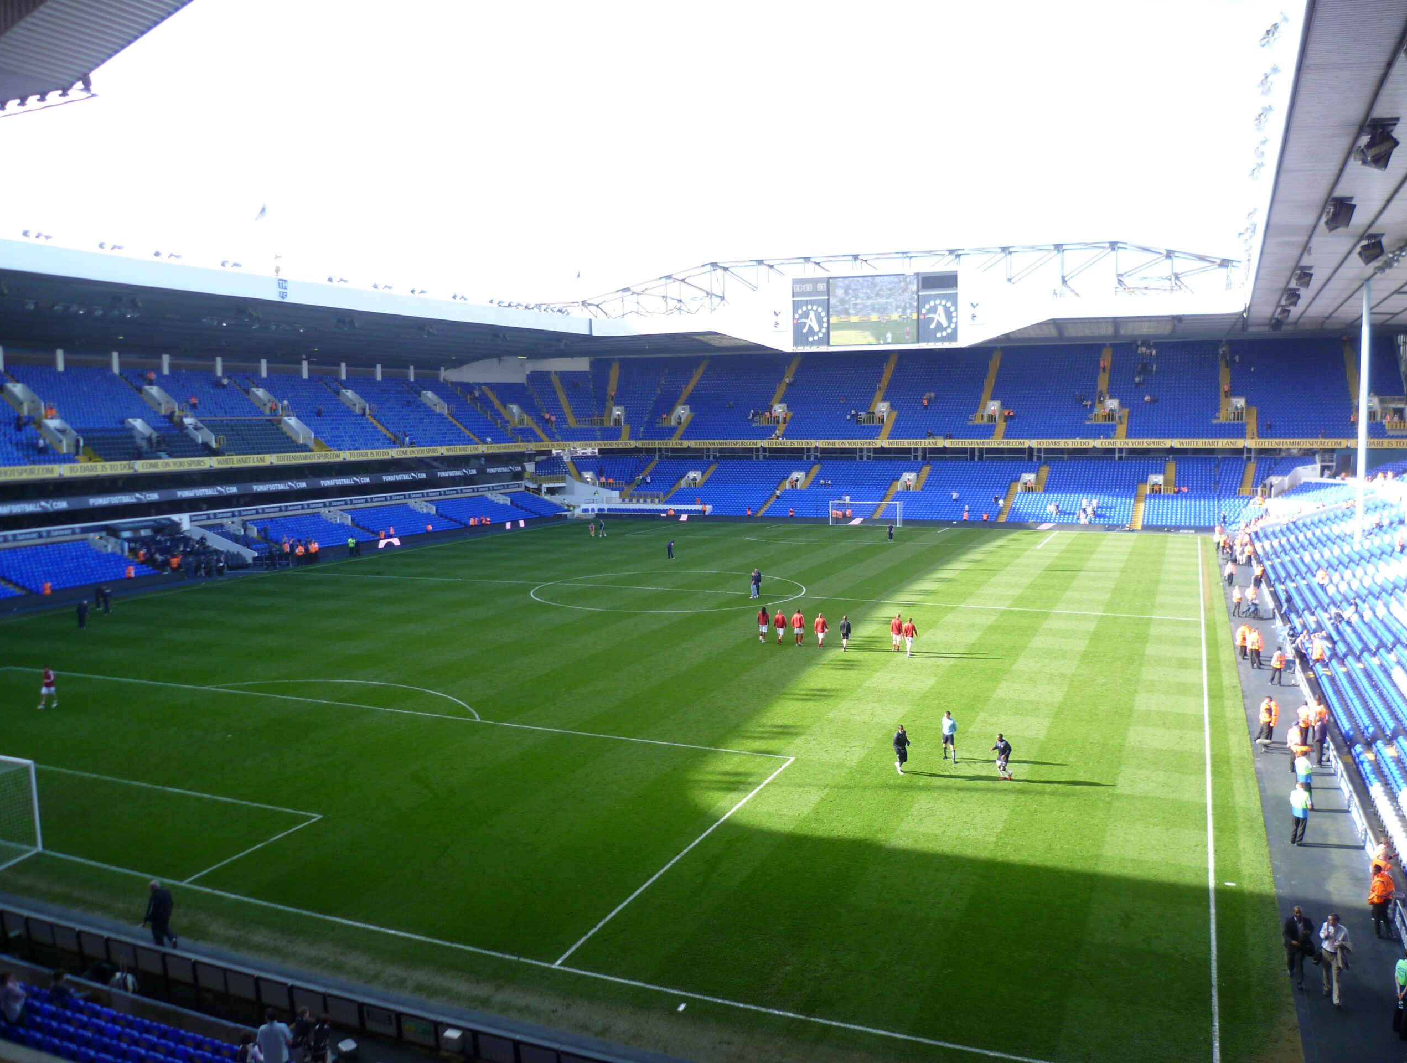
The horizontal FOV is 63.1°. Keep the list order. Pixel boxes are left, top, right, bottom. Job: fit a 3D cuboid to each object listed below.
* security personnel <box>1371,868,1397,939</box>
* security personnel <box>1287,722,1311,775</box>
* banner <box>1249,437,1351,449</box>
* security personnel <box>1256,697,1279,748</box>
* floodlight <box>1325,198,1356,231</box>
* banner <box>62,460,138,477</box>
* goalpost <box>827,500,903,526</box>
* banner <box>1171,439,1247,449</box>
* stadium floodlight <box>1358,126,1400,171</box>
[{"bbox_3d":[15.338,8.381,25.865,0.520,1.720,0.400,-3,6,-26],"label":"security personnel"},{"bbox_3d":[19.726,7.207,38.070,0.420,1.730,0.580,-2,6,-18],"label":"security personnel"},{"bbox_3d":[64.686,-9.511,124.491,10.250,1.050,0.100,2,6,23],"label":"banner"},{"bbox_3d":[20.430,6.850,41.477,0.650,1.730,0.420,4,7,34],"label":"security personnel"},{"bbox_3d":[26.981,-13.444,48.584,0.950,1.000,0.950,-14,0,23],"label":"floodlight"},{"bbox_3d":[-47.498,-4.968,90.238,0.100,1.050,7.220,2,6,23],"label":"banner"},{"bbox_3d":[17.946,-1.904,125.992,7.500,2.520,2.100,2,6,23],"label":"goalpost"},{"bbox_3d":[56.366,-9.765,127.985,8.050,1.050,0.100,2,6,23],"label":"banner"},{"bbox_3d":[20.968,-11.886,35.619,0.950,1.000,0.950,-14,0,23],"label":"stadium floodlight"}]

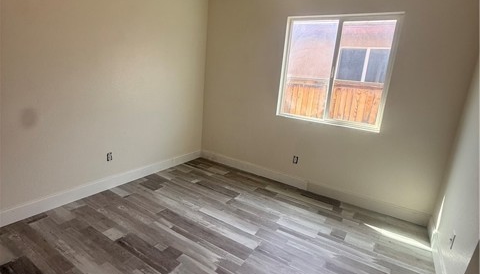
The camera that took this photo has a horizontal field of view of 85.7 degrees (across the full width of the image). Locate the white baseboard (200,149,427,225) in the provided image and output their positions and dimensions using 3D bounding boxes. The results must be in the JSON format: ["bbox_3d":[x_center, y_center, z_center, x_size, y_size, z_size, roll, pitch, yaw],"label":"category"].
[{"bbox_3d":[0.651,0.573,3.368,3.027,0.134,0.020,13,16,30],"label":"white baseboard"}]

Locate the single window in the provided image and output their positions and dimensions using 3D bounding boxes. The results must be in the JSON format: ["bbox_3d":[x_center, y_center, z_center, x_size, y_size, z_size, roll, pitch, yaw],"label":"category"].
[{"bbox_3d":[1.035,-0.730,2.906,1.174,1.161,0.090,13,16,30],"label":"single window"}]

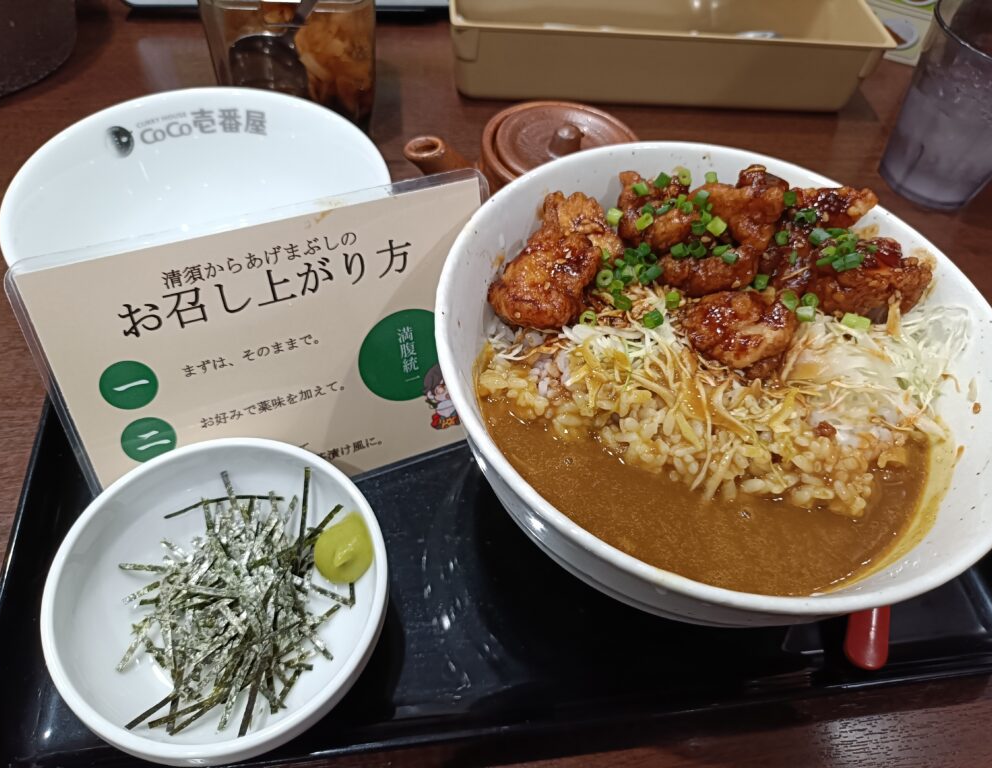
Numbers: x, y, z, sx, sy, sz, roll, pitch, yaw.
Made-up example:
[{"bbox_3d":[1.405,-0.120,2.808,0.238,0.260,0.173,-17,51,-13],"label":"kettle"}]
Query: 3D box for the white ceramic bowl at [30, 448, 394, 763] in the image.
[{"bbox_3d":[-0.090,0.071,0.251,0.107,0.032,0.107,3,54,-4],"label":"white ceramic bowl"}]

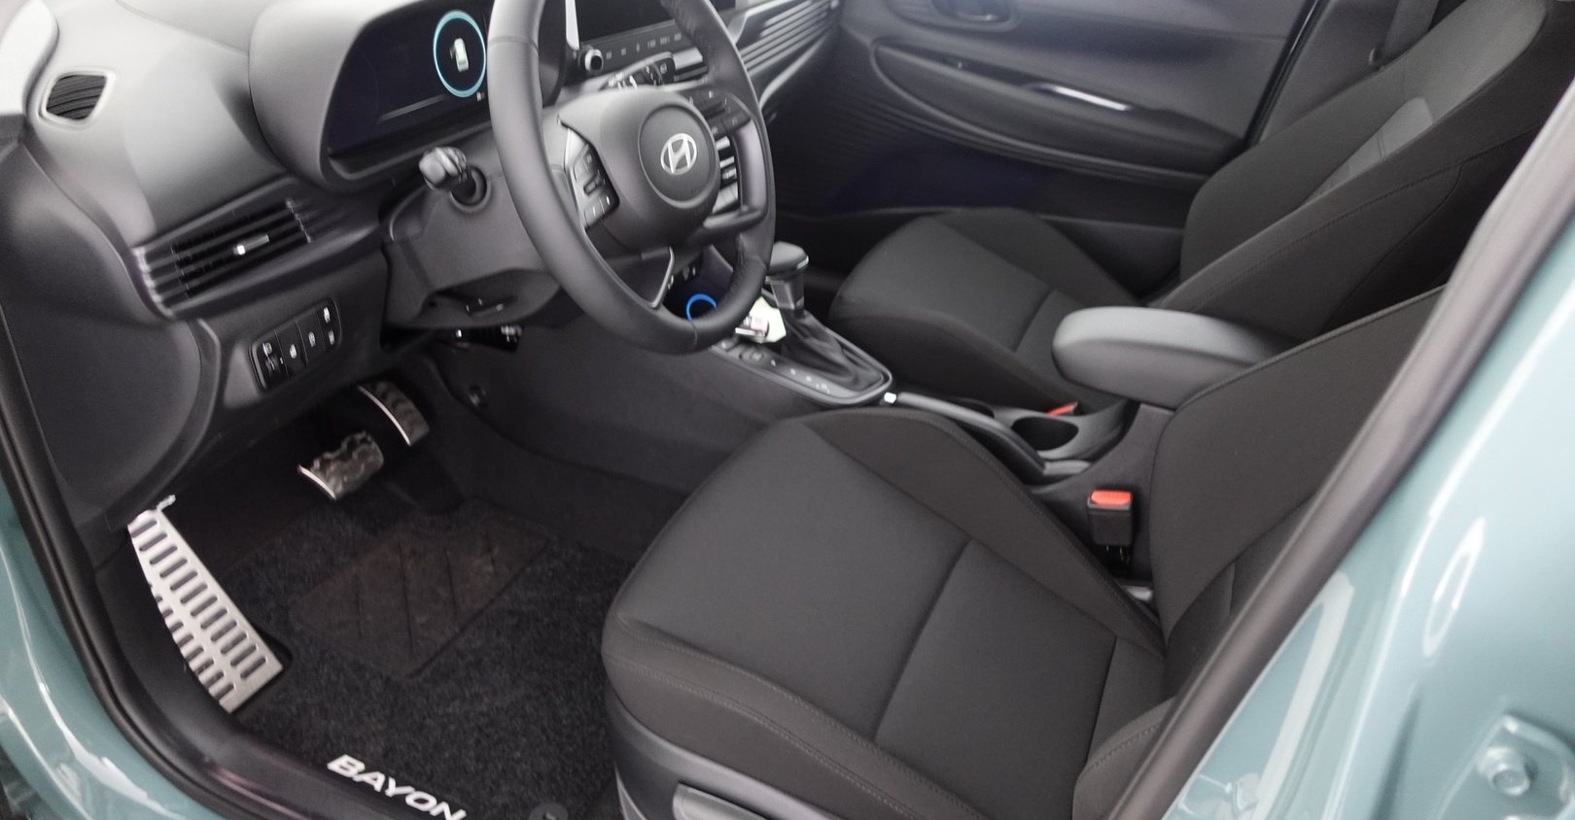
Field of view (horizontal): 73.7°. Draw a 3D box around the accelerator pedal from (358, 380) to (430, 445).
[{"bbox_3d":[-0.528,0.007,1.405,0.033,0.115,0.050,-32,9,35],"label":"accelerator pedal"}]

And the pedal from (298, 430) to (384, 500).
[{"bbox_3d":[-0.546,0.070,1.284,0.065,0.032,0.092,46,36,-3],"label":"pedal"}]

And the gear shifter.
[{"bbox_3d":[0.039,-0.123,1.338,0.165,0.175,0.085,15,31,19],"label":"gear shifter"}]

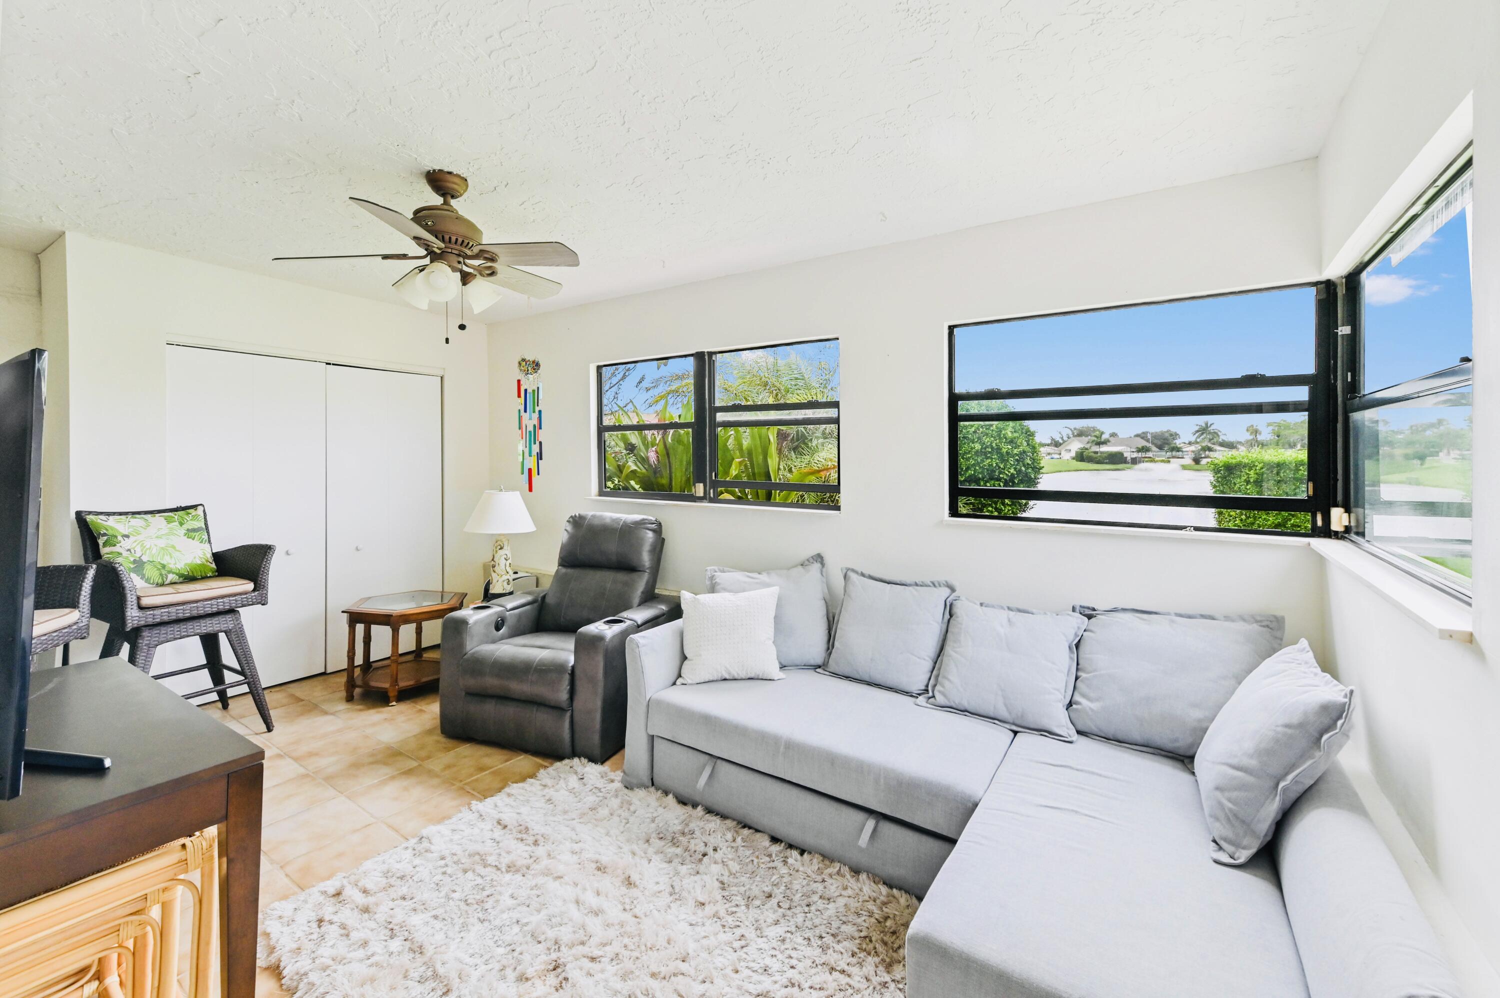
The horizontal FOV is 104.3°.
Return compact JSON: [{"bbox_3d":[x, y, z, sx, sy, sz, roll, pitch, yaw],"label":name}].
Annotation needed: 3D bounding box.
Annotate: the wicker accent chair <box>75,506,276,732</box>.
[{"bbox_3d":[-2.926,0.643,3.023,0.620,1.130,0.600,3,4,22],"label":"wicker accent chair"}]

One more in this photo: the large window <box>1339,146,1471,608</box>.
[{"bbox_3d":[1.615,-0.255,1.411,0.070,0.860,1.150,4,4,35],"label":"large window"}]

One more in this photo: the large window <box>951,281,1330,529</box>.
[{"bbox_3d":[1.447,-0.313,2.310,1.307,0.860,0.080,4,4,35],"label":"large window"}]

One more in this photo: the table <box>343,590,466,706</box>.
[{"bbox_3d":[-2.121,0.917,3.651,0.610,0.540,0.690,3,4,28],"label":"table"}]

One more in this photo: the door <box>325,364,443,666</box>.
[{"bbox_3d":[-2.551,0.138,4.115,0.040,2.000,0.756,4,4,35],"label":"door"}]

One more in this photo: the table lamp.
[{"bbox_3d":[-1.610,0.293,3.777,0.460,0.690,0.460,4,4,35],"label":"table lamp"}]

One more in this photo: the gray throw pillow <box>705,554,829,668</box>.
[{"bbox_3d":[0.089,0.553,2.858,0.540,0.520,0.180,2,-4,10],"label":"gray throw pillow"}]

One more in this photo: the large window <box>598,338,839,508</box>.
[{"bbox_3d":[-0.242,-0.413,3.486,1.838,0.900,0.080,4,4,35],"label":"large window"}]

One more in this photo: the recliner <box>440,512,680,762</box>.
[{"bbox_3d":[-1.014,0.683,3.330,0.920,1.090,0.920,2,4,18],"label":"recliner"}]

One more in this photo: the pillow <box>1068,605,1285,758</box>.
[{"bbox_3d":[1.484,0.650,2.058,0.570,0.500,0.180,4,-8,35],"label":"pillow"}]

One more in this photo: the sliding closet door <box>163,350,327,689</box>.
[{"bbox_3d":[-2.980,0.167,3.501,0.040,2.000,0.745,4,4,35],"label":"sliding closet door"}]

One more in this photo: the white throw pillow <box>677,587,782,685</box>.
[{"bbox_3d":[-0.090,0.618,2.730,0.460,0.440,0.150,0,-11,-11],"label":"white throw pillow"}]

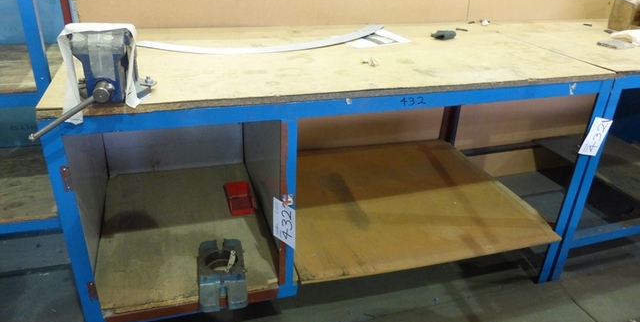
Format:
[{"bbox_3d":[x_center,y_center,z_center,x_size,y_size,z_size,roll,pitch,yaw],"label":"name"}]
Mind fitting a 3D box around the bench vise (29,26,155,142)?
[{"bbox_3d":[-0.567,-0.242,1.180,0.277,0.225,0.380,-6,28,-15],"label":"bench vise"}]

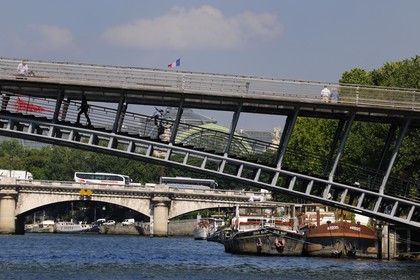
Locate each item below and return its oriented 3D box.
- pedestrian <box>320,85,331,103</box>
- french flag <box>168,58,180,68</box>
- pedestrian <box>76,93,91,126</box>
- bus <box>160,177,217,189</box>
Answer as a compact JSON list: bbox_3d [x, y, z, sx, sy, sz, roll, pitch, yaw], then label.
[{"bbox_3d":[6.469,-2.201,130.000,0.520,1.720,0.400,1,-2,0],"label":"pedestrian"},{"bbox_3d":[-16.280,-35.083,1070.000,5.200,4.000,0.400,1,-2,0],"label":"french flag"},{"bbox_3d":[-6.599,-1.600,122.000,0.720,1.740,0.520,1,-2,3],"label":"pedestrian"},{"bbox_3d":[-4.781,10.148,507.000,12.100,3.550,2.550,3,-2,-4],"label":"bus"}]

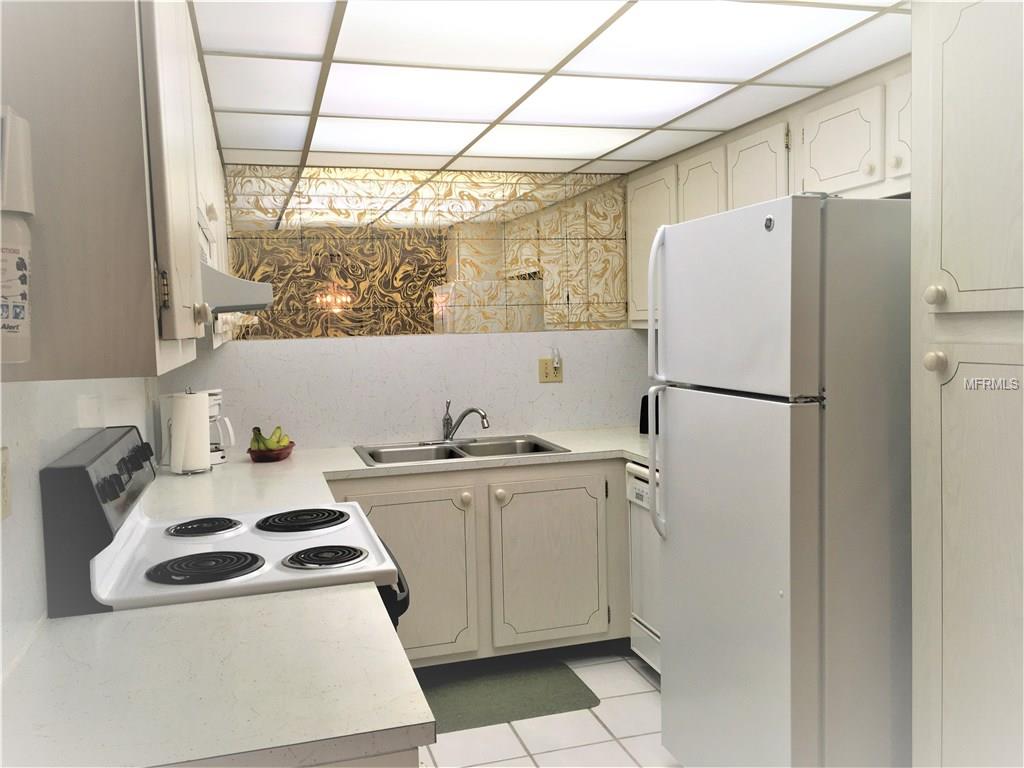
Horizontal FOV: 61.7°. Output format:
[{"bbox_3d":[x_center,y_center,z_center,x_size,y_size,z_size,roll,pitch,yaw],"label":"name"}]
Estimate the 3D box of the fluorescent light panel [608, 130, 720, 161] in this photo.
[{"bbox_3d":[0.589,-0.978,3.473,0.271,0.025,0.572,-3,4,-16],"label":"fluorescent light panel"}]

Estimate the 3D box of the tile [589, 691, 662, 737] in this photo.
[{"bbox_3d":[0.463,1.212,3.146,0.303,0.010,0.310,-3,4,-16],"label":"tile"}]

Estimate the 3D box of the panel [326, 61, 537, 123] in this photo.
[{"bbox_3d":[-0.269,-0.890,2.625,0.606,0.020,0.594,-3,4,-16],"label":"panel"}]

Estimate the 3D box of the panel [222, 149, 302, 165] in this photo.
[{"bbox_3d":[-1.013,-0.932,3.484,0.288,0.025,0.294,-3,4,-16],"label":"panel"}]

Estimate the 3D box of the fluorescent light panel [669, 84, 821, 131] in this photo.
[{"bbox_3d":[0.759,-0.941,2.922,0.279,0.020,0.594,-3,4,-16],"label":"fluorescent light panel"}]

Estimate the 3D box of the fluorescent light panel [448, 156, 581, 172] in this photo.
[{"bbox_3d":[0.026,-0.982,3.815,0.601,0.020,0.314,-3,4,-16],"label":"fluorescent light panel"}]

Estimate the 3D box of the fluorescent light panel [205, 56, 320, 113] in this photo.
[{"bbox_3d":[-0.717,-0.868,2.495,0.301,0.020,0.594,-3,4,-16],"label":"fluorescent light panel"}]

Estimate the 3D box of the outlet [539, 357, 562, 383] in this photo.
[{"bbox_3d":[0.187,-0.061,4.047,0.117,0.114,0.012,-3,4,-16],"label":"outlet"}]

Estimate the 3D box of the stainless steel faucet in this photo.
[{"bbox_3d":[-0.202,0.167,3.802,0.220,0.187,0.055,1,5,31],"label":"stainless steel faucet"}]

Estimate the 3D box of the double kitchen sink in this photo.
[{"bbox_3d":[-0.223,0.365,3.641,0.832,0.185,0.560,-3,4,-16],"label":"double kitchen sink"}]

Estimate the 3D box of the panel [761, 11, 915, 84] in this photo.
[{"bbox_3d":[0.923,-0.909,2.330,0.271,0.025,0.572,-3,4,-16],"label":"panel"}]

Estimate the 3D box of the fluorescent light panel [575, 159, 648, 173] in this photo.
[{"bbox_3d":[0.462,-1.003,3.941,0.279,0.020,0.314,-3,4,-16],"label":"fluorescent light panel"}]

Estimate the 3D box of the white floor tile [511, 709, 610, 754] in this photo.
[{"bbox_3d":[0.167,1.227,3.061,0.303,0.010,0.310,-3,4,-16],"label":"white floor tile"}]

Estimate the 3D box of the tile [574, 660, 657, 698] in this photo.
[{"bbox_3d":[0.383,1.181,3.406,0.308,0.010,0.308,-3,4,-16],"label":"tile"}]

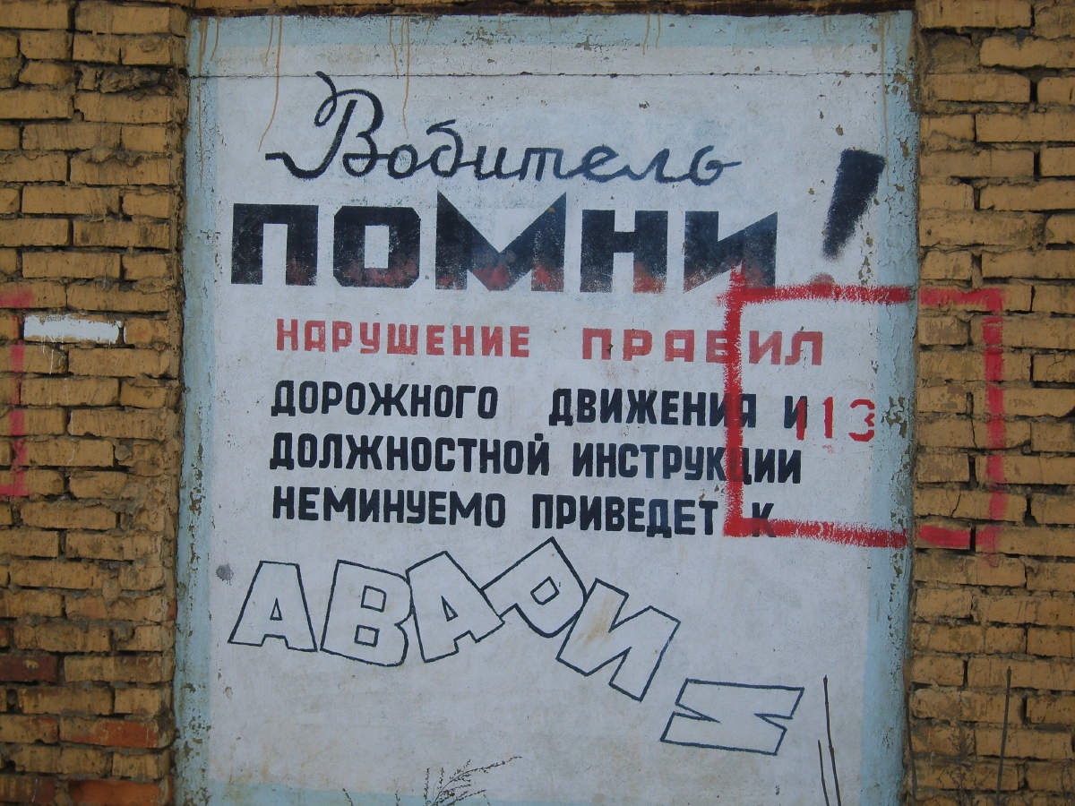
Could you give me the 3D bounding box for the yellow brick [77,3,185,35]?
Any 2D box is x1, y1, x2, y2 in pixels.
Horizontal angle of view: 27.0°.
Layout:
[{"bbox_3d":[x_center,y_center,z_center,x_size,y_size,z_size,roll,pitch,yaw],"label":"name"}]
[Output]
[{"bbox_3d":[-1.012,-0.947,5.573,0.250,0.065,0.120,1,1,10],"label":"yellow brick"}]

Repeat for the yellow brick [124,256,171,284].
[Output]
[{"bbox_3d":[-0.934,-0.325,5.558,0.117,0.066,0.250,1,0,8],"label":"yellow brick"}]

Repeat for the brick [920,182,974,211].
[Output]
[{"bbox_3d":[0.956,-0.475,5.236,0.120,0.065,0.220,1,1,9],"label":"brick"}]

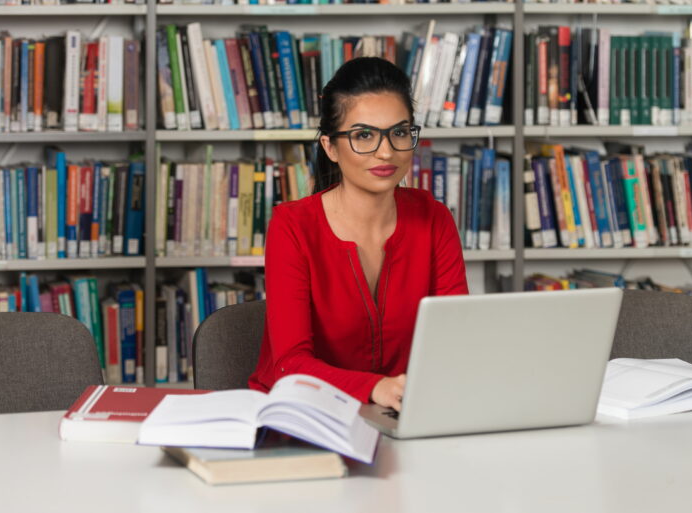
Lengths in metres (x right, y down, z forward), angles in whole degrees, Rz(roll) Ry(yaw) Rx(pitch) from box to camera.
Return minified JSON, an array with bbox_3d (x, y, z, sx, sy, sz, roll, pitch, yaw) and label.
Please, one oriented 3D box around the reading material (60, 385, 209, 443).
[{"bbox_3d":[-0.325,0.252,3.458,0.208,0.036,0.267,1,7,2],"label":"reading material"}]

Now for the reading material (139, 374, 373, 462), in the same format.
[{"bbox_3d":[-0.119,0.237,3.230,0.340,0.088,0.243,1,7,4],"label":"reading material"}]

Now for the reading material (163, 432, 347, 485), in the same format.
[{"bbox_3d":[-0.140,0.285,3.193,0.203,0.034,0.267,-2,7,-19],"label":"reading material"}]

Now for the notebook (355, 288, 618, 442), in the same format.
[{"bbox_3d":[0.205,0.153,3.496,0.358,0.236,0.317,-2,7,-25],"label":"notebook"}]

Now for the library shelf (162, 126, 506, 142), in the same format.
[{"bbox_3d":[-0.051,-0.322,5.632,0.920,0.030,0.270,-1,7,-11],"label":"library shelf"}]

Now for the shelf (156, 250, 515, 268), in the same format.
[{"bbox_3d":[-0.051,-0.008,5.632,0.920,0.030,0.270,-1,7,-11],"label":"shelf"}]

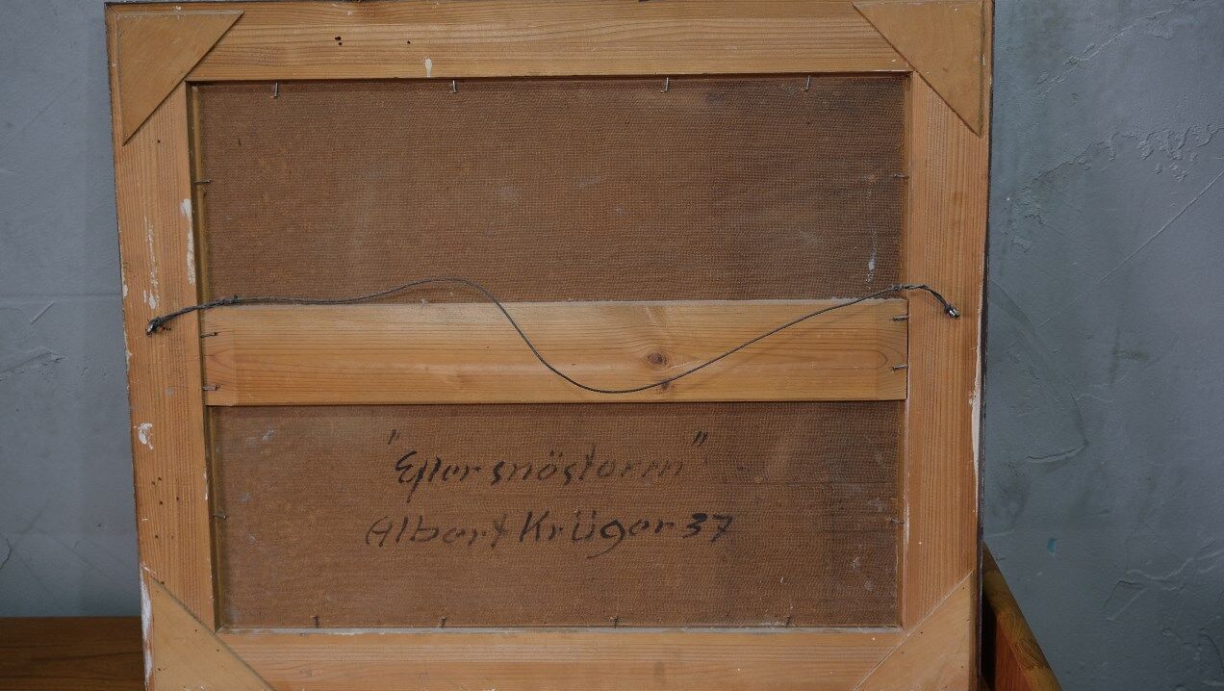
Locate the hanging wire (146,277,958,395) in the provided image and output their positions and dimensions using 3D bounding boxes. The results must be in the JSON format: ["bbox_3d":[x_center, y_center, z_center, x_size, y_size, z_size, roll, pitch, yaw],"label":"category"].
[{"bbox_3d":[-0.054,-0.008,1.018,0.696,0.101,0.030,-1,6,2],"label":"hanging wire"}]

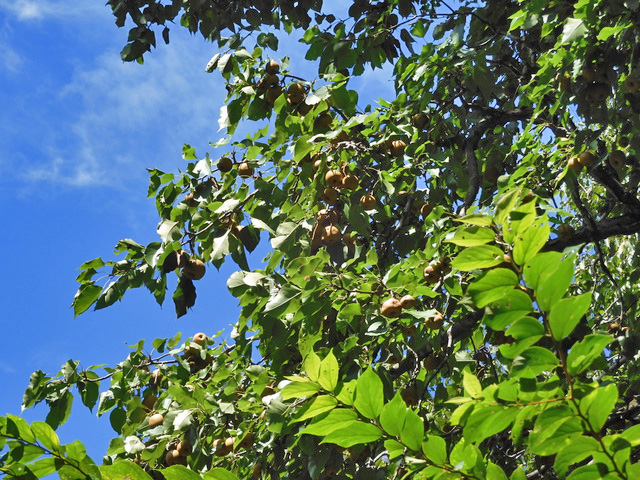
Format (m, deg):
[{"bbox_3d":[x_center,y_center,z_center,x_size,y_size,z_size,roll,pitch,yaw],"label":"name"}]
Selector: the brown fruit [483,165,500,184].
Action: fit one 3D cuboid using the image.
[{"bbox_3d":[0.479,-0.183,6.200,0.052,0.050,0.052,0,-25,0],"label":"brown fruit"}]

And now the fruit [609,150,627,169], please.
[{"bbox_3d":[0.898,-0.243,6.700,0.051,0.051,0.051,-4,-25,8],"label":"fruit"}]

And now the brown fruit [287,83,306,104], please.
[{"bbox_3d":[-0.067,-0.416,6.300,0.054,0.054,0.054,0,-25,-1],"label":"brown fruit"}]

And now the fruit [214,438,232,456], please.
[{"bbox_3d":[-0.293,0.627,6.700,0.056,0.054,0.054,0,-30,0],"label":"fruit"}]

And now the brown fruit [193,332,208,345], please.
[{"bbox_3d":[-0.296,0.247,5.500,0.040,0.036,0.040,0,-25,0],"label":"brown fruit"}]

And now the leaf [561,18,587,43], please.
[{"bbox_3d":[0.698,-0.573,6.100,0.093,0.020,0.071,-42,-68,12],"label":"leaf"}]

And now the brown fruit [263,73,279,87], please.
[{"bbox_3d":[-0.148,-0.487,6.750,0.049,0.047,0.049,0,-30,0],"label":"brown fruit"}]

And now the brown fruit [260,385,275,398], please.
[{"bbox_3d":[-0.142,0.418,6.100,0.044,0.044,0.044,1,-25,-1],"label":"brown fruit"}]

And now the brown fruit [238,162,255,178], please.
[{"bbox_3d":[-0.209,-0.197,6.300,0.045,0.043,0.045,1,-25,-2],"label":"brown fruit"}]

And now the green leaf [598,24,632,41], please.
[{"bbox_3d":[0.901,-0.638,6.800,0.111,0.034,0.043,-24,0,9],"label":"green leaf"}]

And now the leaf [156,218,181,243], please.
[{"bbox_3d":[-0.422,-0.026,6.200,0.062,0.070,0.030,2,-25,-4],"label":"leaf"}]

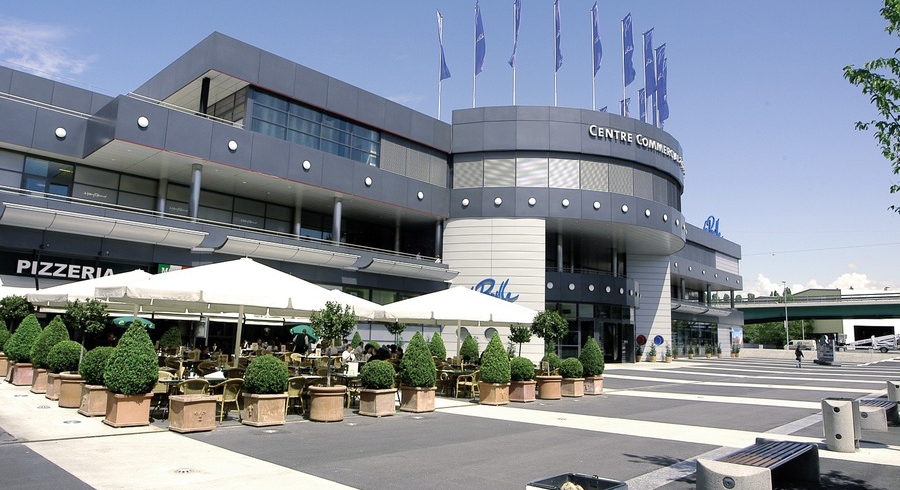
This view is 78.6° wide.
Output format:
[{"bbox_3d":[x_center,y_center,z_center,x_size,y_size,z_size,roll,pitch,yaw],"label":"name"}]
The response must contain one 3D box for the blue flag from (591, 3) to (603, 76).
[{"bbox_3d":[9.443,-13.291,35.711,0.300,4.800,0.950,3,-10,-8],"label":"blue flag"}]

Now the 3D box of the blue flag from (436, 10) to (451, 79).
[{"bbox_3d":[-0.588,-12.425,34.385,0.400,4.300,1.000,2,-9,-2],"label":"blue flag"}]

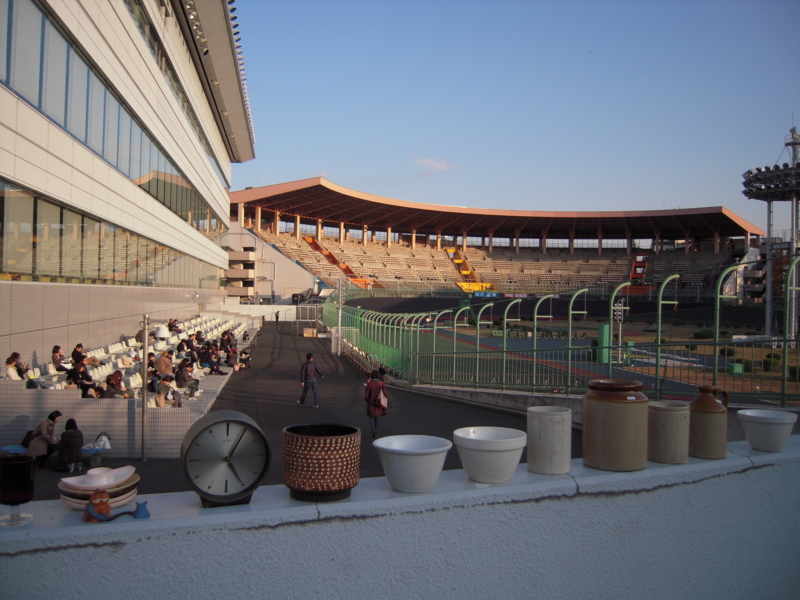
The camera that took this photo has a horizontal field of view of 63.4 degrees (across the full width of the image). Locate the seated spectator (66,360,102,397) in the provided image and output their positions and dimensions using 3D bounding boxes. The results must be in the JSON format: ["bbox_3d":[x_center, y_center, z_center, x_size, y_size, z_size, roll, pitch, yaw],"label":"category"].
[{"bbox_3d":[-8.217,2.188,16.800,0.850,1.170,0.550,1,0,-10],"label":"seated spectator"}]

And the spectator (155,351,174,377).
[{"bbox_3d":[-8.245,2.338,22.800,0.800,1.170,0.550,1,0,-10],"label":"spectator"}]

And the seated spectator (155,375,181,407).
[{"bbox_3d":[-6.171,2.568,17.400,0.800,1.170,0.520,1,0,-10],"label":"seated spectator"}]

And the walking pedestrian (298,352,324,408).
[{"bbox_3d":[-2.806,2.520,20.400,0.580,1.720,0.650,2,0,41],"label":"walking pedestrian"}]

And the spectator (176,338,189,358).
[{"bbox_3d":[-9.238,2.300,28.000,0.800,1.170,0.520,1,0,-10],"label":"spectator"}]

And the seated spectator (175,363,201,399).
[{"bbox_3d":[-6.749,2.546,20.600,0.800,1.170,0.520,1,0,-10],"label":"seated spectator"}]

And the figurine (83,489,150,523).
[{"bbox_3d":[-0.440,0.316,1.000,0.096,0.043,0.036,1,0,-20],"label":"figurine"}]

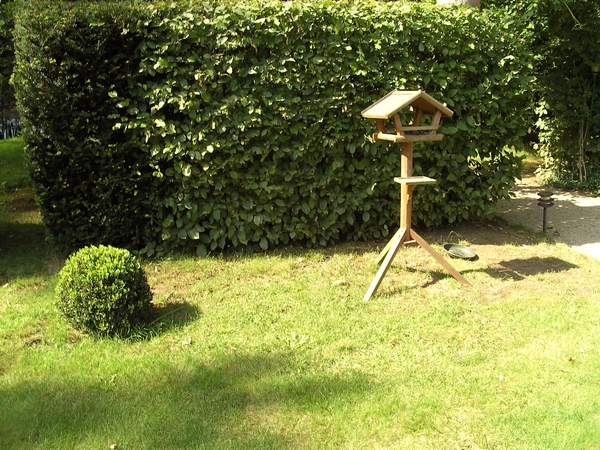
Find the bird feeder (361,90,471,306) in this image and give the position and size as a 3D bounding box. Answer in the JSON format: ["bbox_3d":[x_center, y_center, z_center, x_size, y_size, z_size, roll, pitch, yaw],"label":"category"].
[{"bbox_3d":[0.662,-0.264,4.420,0.806,1.316,0.704,-7,15,-21],"label":"bird feeder"}]

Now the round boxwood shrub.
[{"bbox_3d":[-1.145,0.363,3.780,0.545,0.485,0.545,-1,14,0],"label":"round boxwood shrub"}]

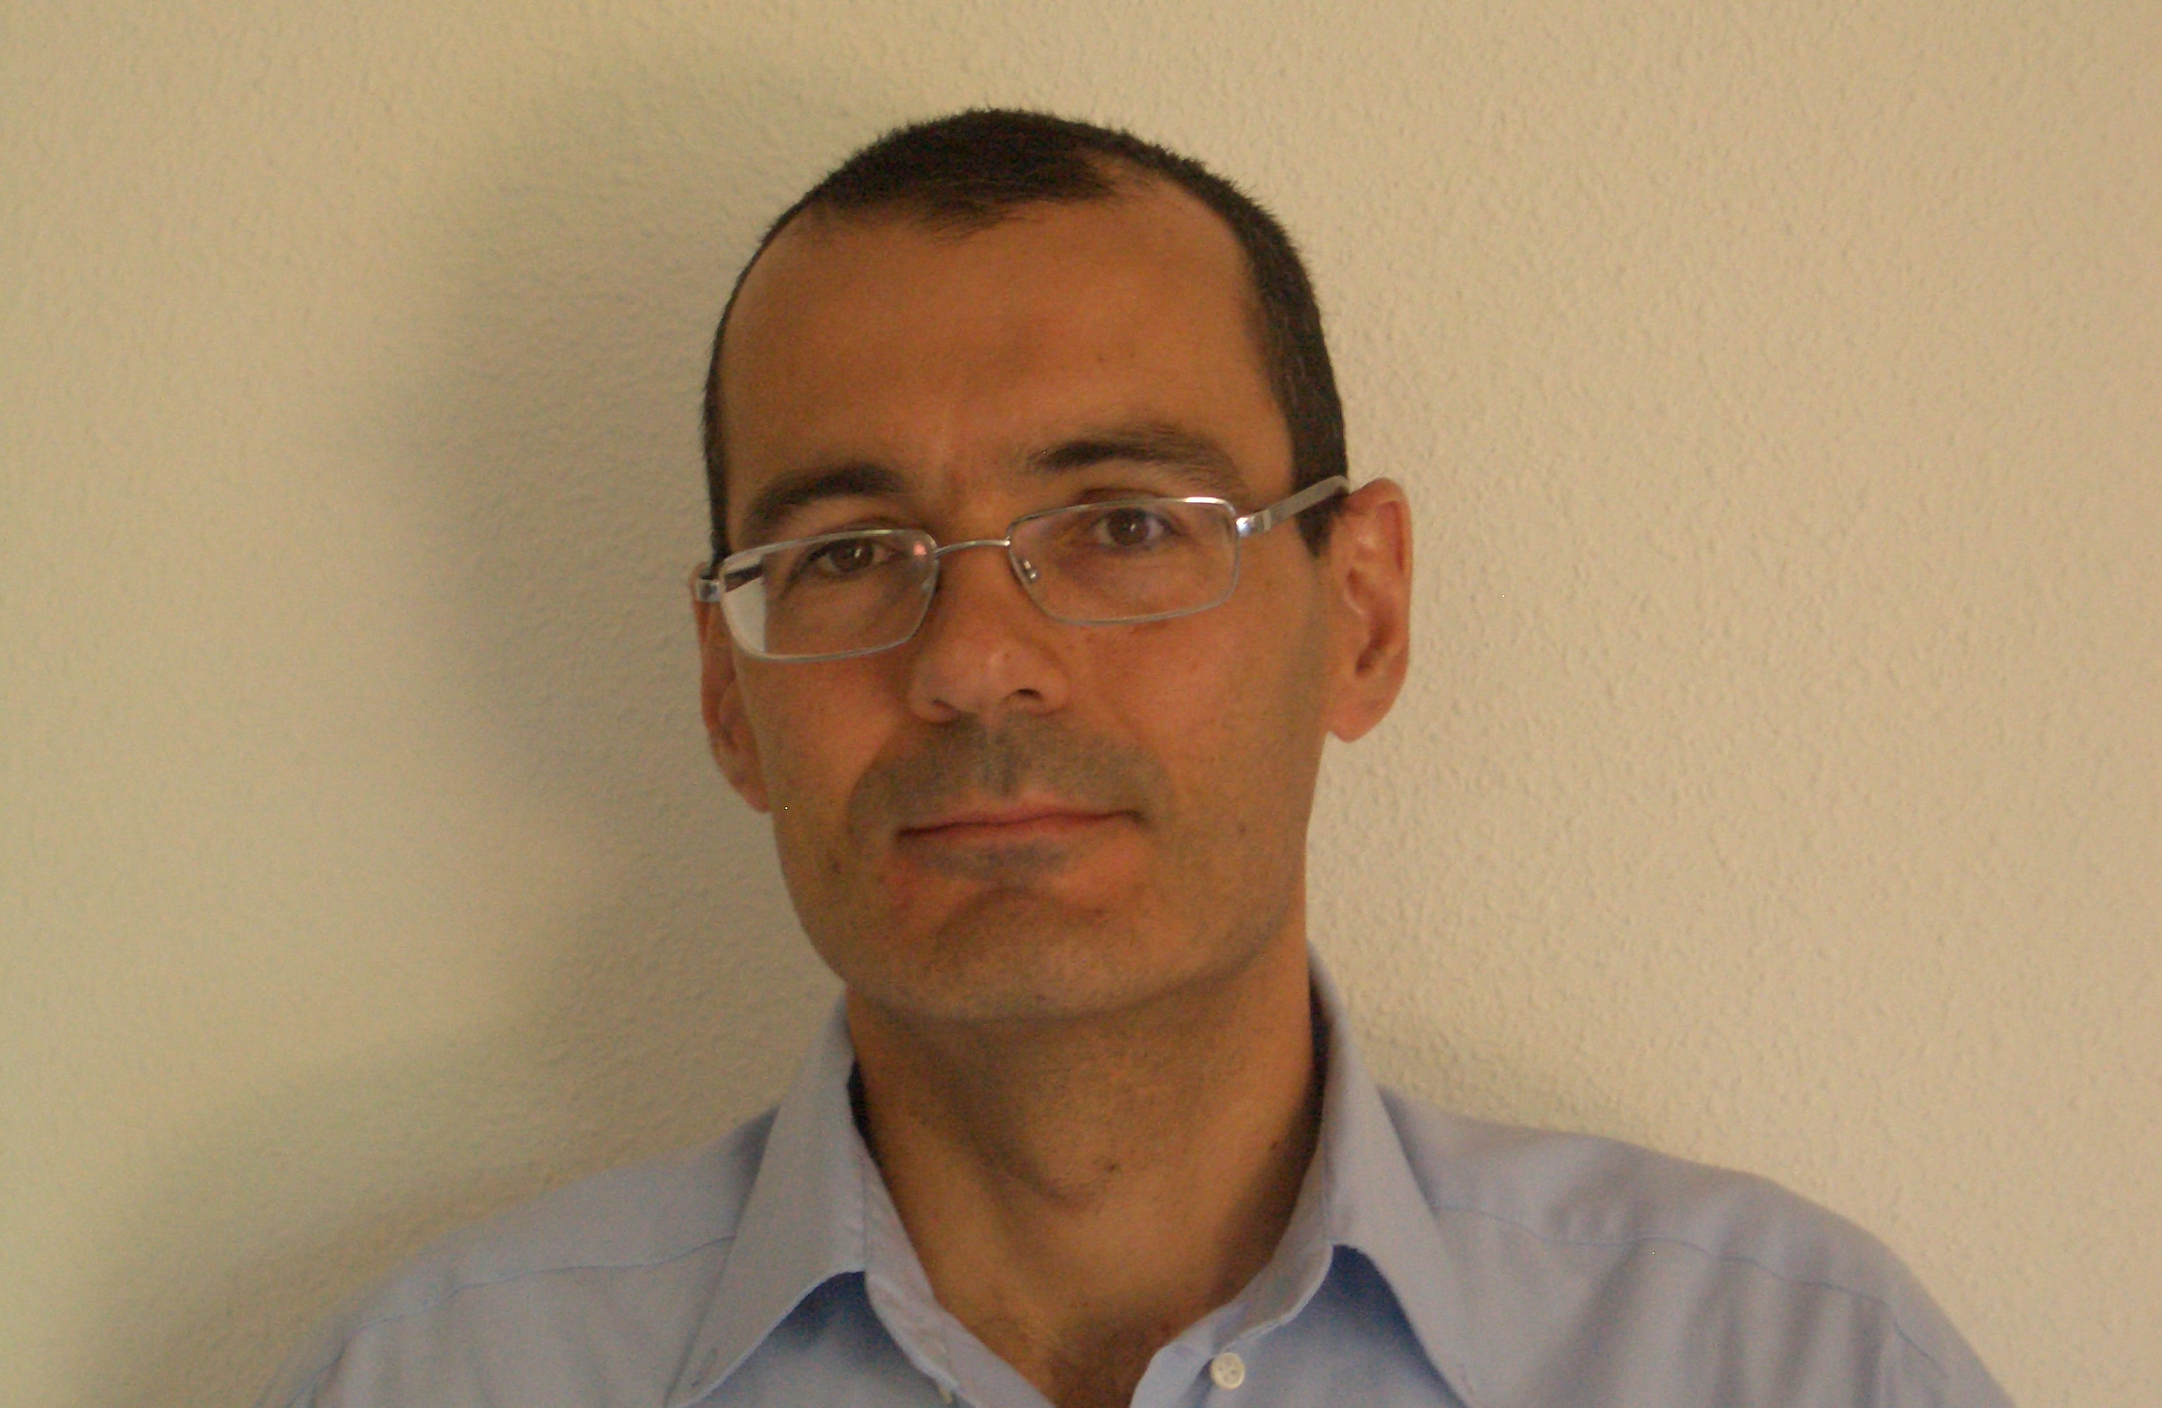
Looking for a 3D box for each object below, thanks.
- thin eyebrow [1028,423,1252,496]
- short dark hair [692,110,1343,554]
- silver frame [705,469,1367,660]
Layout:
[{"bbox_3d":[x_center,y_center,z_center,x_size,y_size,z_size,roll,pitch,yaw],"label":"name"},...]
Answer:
[{"bbox_3d":[0.013,-0.057,1.088,0.053,0.018,0.015,-4,0,0],"label":"thin eyebrow"},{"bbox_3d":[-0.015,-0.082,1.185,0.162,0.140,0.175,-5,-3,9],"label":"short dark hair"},{"bbox_3d":[-0.010,-0.029,1.140,0.143,0.042,0.138,-5,3,11],"label":"silver frame"}]

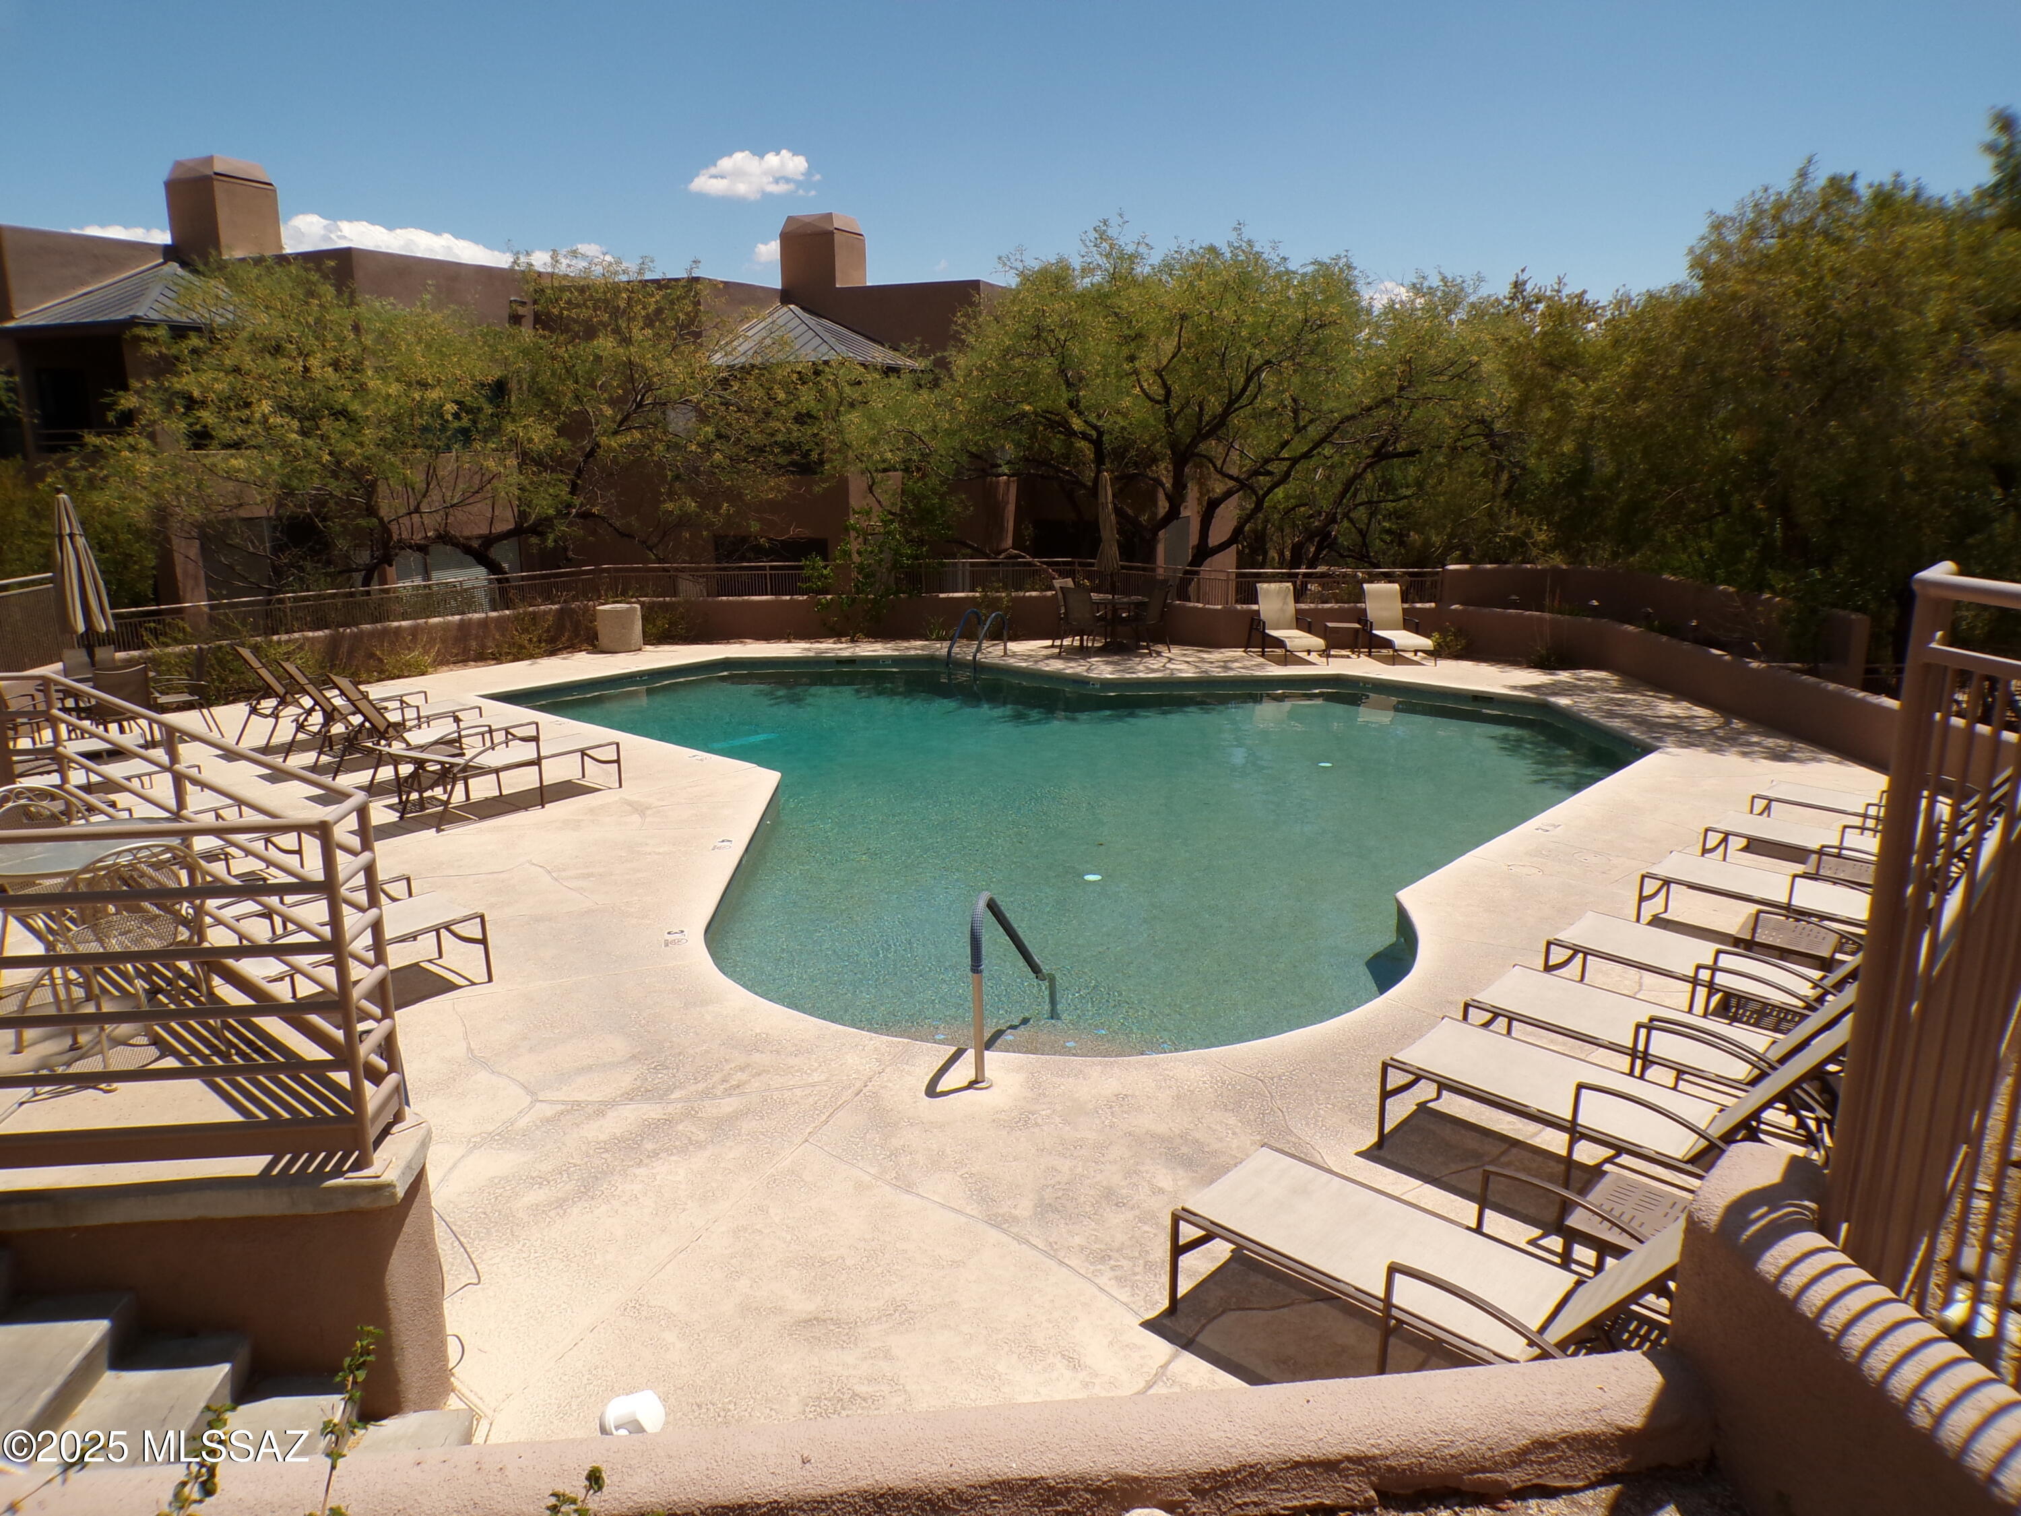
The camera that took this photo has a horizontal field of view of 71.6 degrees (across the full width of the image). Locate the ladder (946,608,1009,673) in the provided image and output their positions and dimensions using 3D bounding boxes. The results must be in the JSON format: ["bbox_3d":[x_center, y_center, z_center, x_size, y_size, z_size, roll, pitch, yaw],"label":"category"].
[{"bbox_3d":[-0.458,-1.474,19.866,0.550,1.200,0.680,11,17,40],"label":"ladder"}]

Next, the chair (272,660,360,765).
[{"bbox_3d":[-6.199,-0.536,13.825,0.753,1.005,1.749,10,17,40],"label":"chair"}]

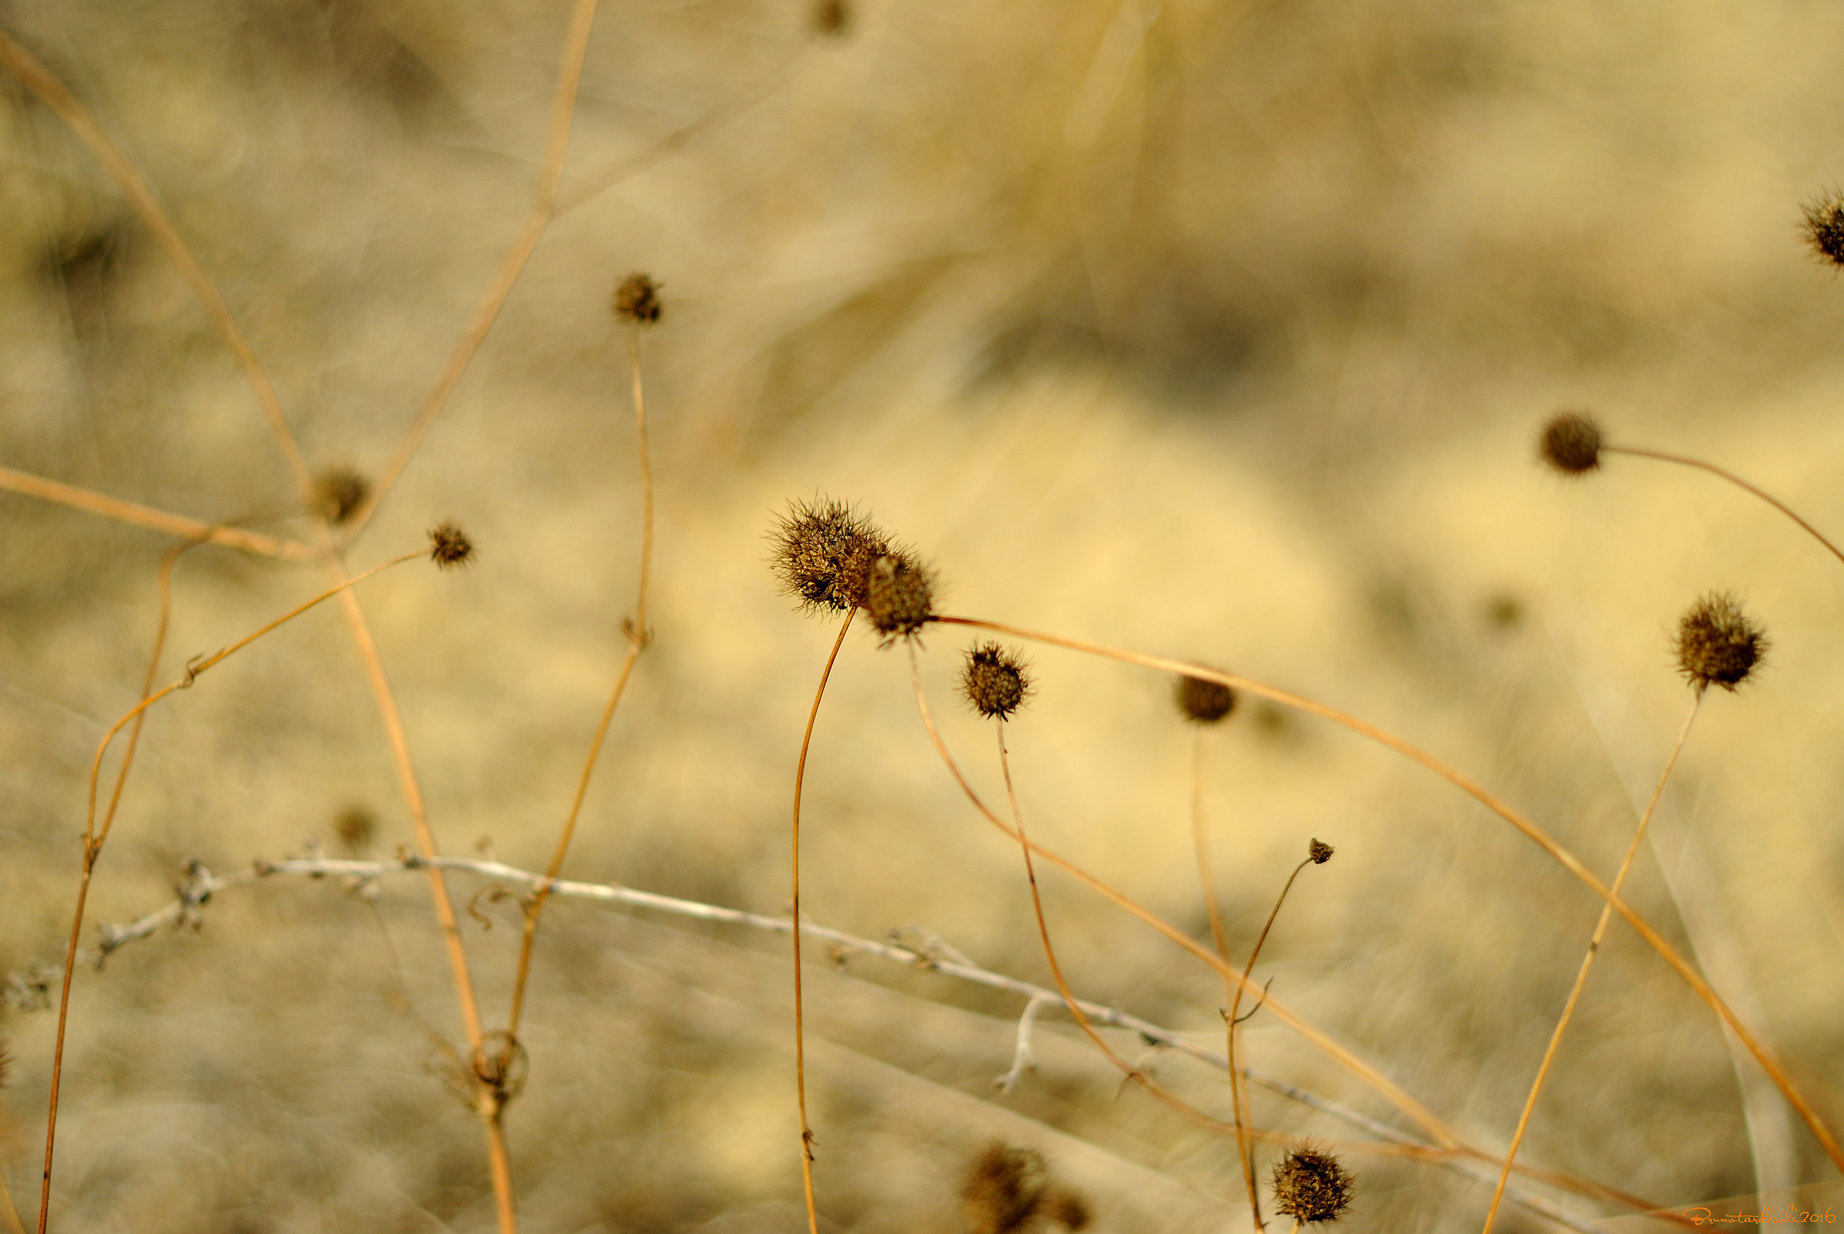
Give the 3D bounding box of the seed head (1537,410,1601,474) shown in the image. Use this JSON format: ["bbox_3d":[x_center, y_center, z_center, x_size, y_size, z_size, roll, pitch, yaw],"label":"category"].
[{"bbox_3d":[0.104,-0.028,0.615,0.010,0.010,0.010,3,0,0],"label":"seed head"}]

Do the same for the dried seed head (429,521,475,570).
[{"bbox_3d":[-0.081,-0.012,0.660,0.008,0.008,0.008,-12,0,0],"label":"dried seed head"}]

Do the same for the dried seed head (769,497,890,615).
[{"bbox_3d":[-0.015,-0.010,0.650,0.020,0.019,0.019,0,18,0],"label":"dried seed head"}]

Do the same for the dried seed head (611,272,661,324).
[{"bbox_3d":[-0.051,-0.057,0.685,0.009,0.009,0.009,0,18,0],"label":"dried seed head"}]

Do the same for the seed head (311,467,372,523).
[{"bbox_3d":[-0.108,-0.023,0.715,0.011,0.011,0.011,0,18,0],"label":"seed head"}]

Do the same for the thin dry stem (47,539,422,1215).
[{"bbox_3d":[-0.118,0.046,0.655,0.065,0.116,0.028,0,18,0],"label":"thin dry stem"}]

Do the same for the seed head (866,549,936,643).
[{"bbox_3d":[-0.003,-0.003,0.630,0.012,0.014,0.012,0,18,0],"label":"seed head"}]

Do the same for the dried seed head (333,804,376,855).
[{"bbox_3d":[-0.113,0.043,0.770,0.009,0.010,0.009,0,18,0],"label":"dried seed head"}]

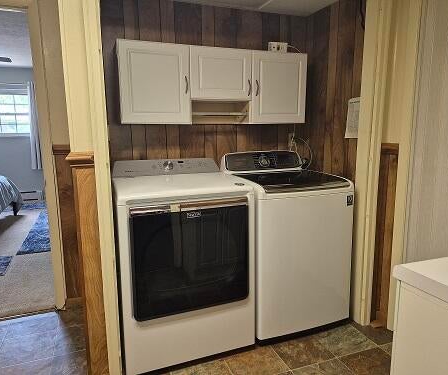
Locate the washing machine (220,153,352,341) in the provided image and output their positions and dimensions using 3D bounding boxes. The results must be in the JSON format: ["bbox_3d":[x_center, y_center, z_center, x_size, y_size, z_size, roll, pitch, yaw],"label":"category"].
[{"bbox_3d":[0.403,0.333,2.399,0.690,1.132,0.720,-4,10,-20],"label":"washing machine"}]

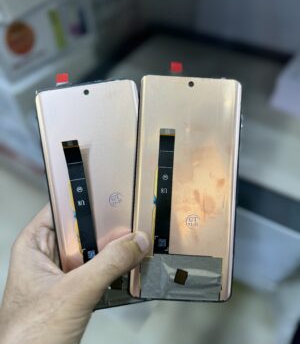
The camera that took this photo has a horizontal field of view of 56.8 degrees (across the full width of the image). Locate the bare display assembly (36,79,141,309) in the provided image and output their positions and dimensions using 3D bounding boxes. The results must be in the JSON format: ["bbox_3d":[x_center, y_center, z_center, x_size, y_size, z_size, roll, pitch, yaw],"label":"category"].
[{"bbox_3d":[-0.034,0.017,0.199,0.072,0.159,0.006,-9,0,-5],"label":"bare display assembly"}]

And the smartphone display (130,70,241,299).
[{"bbox_3d":[0.026,0.012,0.198,0.072,0.159,0.006,3,-1,-1],"label":"smartphone display"}]

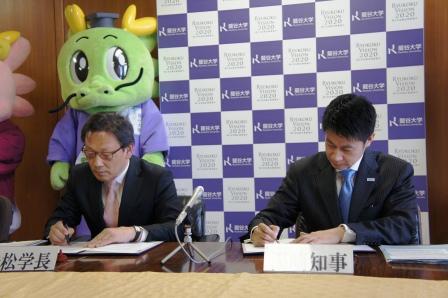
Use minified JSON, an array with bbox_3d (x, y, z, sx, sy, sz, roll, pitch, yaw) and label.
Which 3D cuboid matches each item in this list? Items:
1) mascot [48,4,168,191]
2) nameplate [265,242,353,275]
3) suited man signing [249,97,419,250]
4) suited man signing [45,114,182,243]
[{"bbox_3d":[-0.529,0.177,3.023,0.580,1.700,0.560,-2,1,14],"label":"mascot"},{"bbox_3d":[0.225,0.288,1.690,0.237,0.076,0.055,-1,1,17],"label":"nameplate"},{"bbox_3d":[0.389,0.406,2.237,0.570,1.200,0.720,-1,1,17],"label":"suited man signing"},{"bbox_3d":[-0.396,0.447,2.377,0.530,1.170,0.720,-1,1,20],"label":"suited man signing"}]

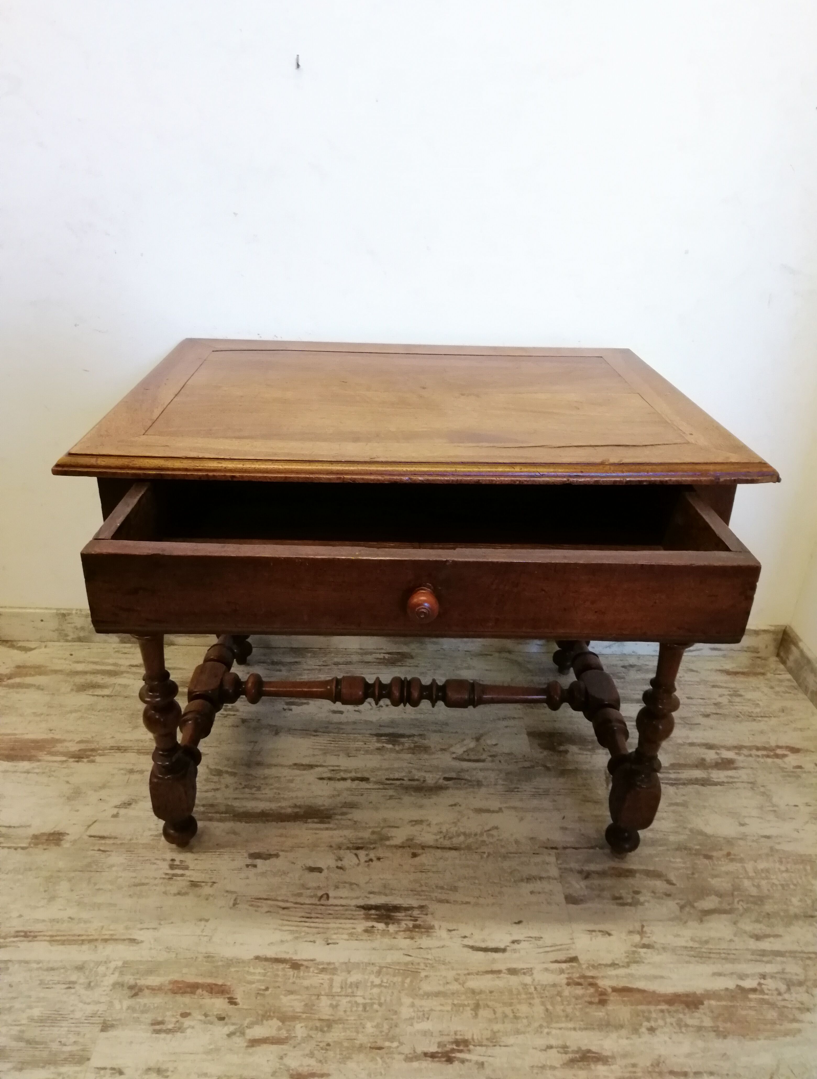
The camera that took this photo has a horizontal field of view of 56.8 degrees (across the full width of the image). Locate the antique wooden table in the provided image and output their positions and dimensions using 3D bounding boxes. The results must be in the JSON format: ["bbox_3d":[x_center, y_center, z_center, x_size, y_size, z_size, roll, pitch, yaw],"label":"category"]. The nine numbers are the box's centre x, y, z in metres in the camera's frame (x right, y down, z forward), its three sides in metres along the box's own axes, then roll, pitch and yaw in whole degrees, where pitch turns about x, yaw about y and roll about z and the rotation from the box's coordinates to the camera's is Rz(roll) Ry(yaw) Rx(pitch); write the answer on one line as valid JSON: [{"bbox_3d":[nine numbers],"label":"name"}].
[{"bbox_3d":[0.002,0.123,1.285,0.879,0.735,0.778,1,28,-2],"label":"antique wooden table"}]

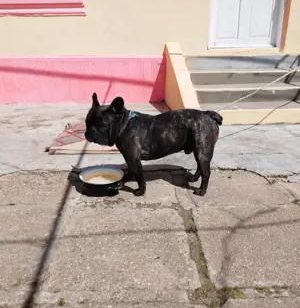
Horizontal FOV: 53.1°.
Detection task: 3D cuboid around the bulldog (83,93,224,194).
[{"bbox_3d":[0.015,-0.048,1.324,0.600,0.435,0.220,-1,18,0],"label":"bulldog"}]

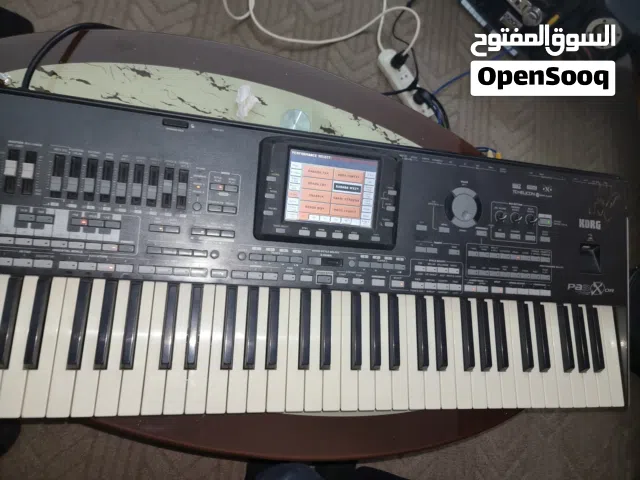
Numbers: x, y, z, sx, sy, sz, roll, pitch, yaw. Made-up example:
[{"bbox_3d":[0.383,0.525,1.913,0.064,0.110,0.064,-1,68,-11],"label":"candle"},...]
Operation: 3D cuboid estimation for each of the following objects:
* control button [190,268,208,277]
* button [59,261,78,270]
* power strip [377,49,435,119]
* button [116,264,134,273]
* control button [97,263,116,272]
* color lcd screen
[{"bbox_3d":[-0.141,0.038,0.520,0.019,0.005,0.009,5,85,-14],"label":"control button"},{"bbox_3d":[-0.274,0.028,0.485,0.018,0.005,0.008,5,85,-14],"label":"button"},{"bbox_3d":[0.248,-0.445,1.284,0.058,0.034,0.226,-35,88,-20],"label":"power strip"},{"bbox_3d":[-0.219,0.032,0.499,0.018,0.005,0.008,5,85,-14],"label":"button"},{"bbox_3d":[-0.237,0.031,0.495,0.018,0.005,0.008,5,85,-14],"label":"control button"},{"bbox_3d":[0.015,-0.063,0.562,0.117,0.008,0.088,5,93,-14],"label":"color lcd screen"}]

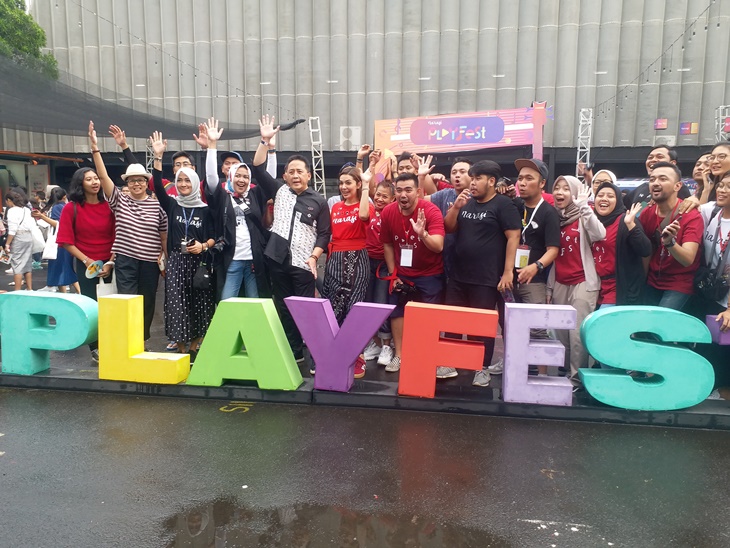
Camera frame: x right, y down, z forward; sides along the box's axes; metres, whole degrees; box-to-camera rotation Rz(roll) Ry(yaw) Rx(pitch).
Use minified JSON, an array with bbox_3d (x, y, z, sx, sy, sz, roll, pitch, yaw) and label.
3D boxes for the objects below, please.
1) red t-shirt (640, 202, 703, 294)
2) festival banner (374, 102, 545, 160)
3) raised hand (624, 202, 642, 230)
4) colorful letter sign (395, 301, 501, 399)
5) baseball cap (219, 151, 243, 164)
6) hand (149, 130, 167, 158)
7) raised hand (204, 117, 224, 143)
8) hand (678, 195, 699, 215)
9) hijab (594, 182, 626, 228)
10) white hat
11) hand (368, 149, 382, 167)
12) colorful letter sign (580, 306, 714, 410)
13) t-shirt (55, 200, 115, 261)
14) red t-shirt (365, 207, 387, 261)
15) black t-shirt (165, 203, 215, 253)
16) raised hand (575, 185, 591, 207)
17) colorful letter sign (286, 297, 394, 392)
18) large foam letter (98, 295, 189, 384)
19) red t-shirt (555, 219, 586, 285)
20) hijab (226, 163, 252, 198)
[{"bbox_3d":[2.088,-0.174,3.880,0.420,0.590,0.290,4,14,28],"label":"red t-shirt"},{"bbox_3d":[2.030,-3.088,12.300,3.650,0.980,0.150,3,8,17],"label":"festival banner"},{"bbox_3d":[1.768,-0.379,3.750,0.100,0.175,0.070,17,7,19],"label":"raised hand"},{"bbox_3d":[0.564,0.528,3.836,0.600,0.595,0.195,5,6,11],"label":"colorful letter sign"},{"bbox_3d":[-1.176,-1.014,5.000,0.180,0.130,0.260,1,4,12],"label":"baseball cap"},{"bbox_3d":[-1.649,-1.029,4.528,0.140,0.210,0.070,-1,7,-8],"label":"hand"},{"bbox_3d":[-1.123,-1.078,4.250,0.140,0.190,0.070,0,7,-5],"label":"raised hand"},{"bbox_3d":[2.318,-0.496,4.068,0.150,0.140,0.120,4,8,25],"label":"hand"},{"bbox_3d":[1.763,-0.492,4.090,0.220,0.325,0.240,6,9,36],"label":"hijab"},{"bbox_3d":[-1.943,-0.864,4.851,0.260,0.145,0.280,-2,8,-18],"label":"white hat"},{"bbox_3d":[0.083,-0.920,4.500,0.110,0.145,0.085,0,7,0],"label":"hand"},{"bbox_3d":[1.719,0.512,3.492,0.735,0.612,0.168,1,7,9],"label":"colorful letter sign"},{"bbox_3d":[-2.257,-0.347,4.600,0.430,0.480,0.270,-2,8,-18],"label":"t-shirt"},{"bbox_3d":[0.122,-0.340,4.775,0.440,0.520,0.270,1,7,5],"label":"red t-shirt"},{"bbox_3d":[-1.466,-0.397,4.759,0.410,0.450,0.230,0,7,-3],"label":"black t-shirt"},{"bbox_3d":[1.483,-0.532,3.883,0.125,0.160,0.080,3,8,20],"label":"raised hand"},{"bbox_3d":[-0.175,0.479,3.832,0.733,0.580,0.171,4,7,10],"label":"colorful letter sign"},{"bbox_3d":[-1.660,0.487,4.287,0.635,0.620,0.180,2,7,12],"label":"large foam letter"},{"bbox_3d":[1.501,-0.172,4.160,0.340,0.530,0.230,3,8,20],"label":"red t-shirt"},{"bbox_3d":[-1.048,-0.775,4.720,0.220,0.290,0.250,-3,8,-22],"label":"hijab"}]

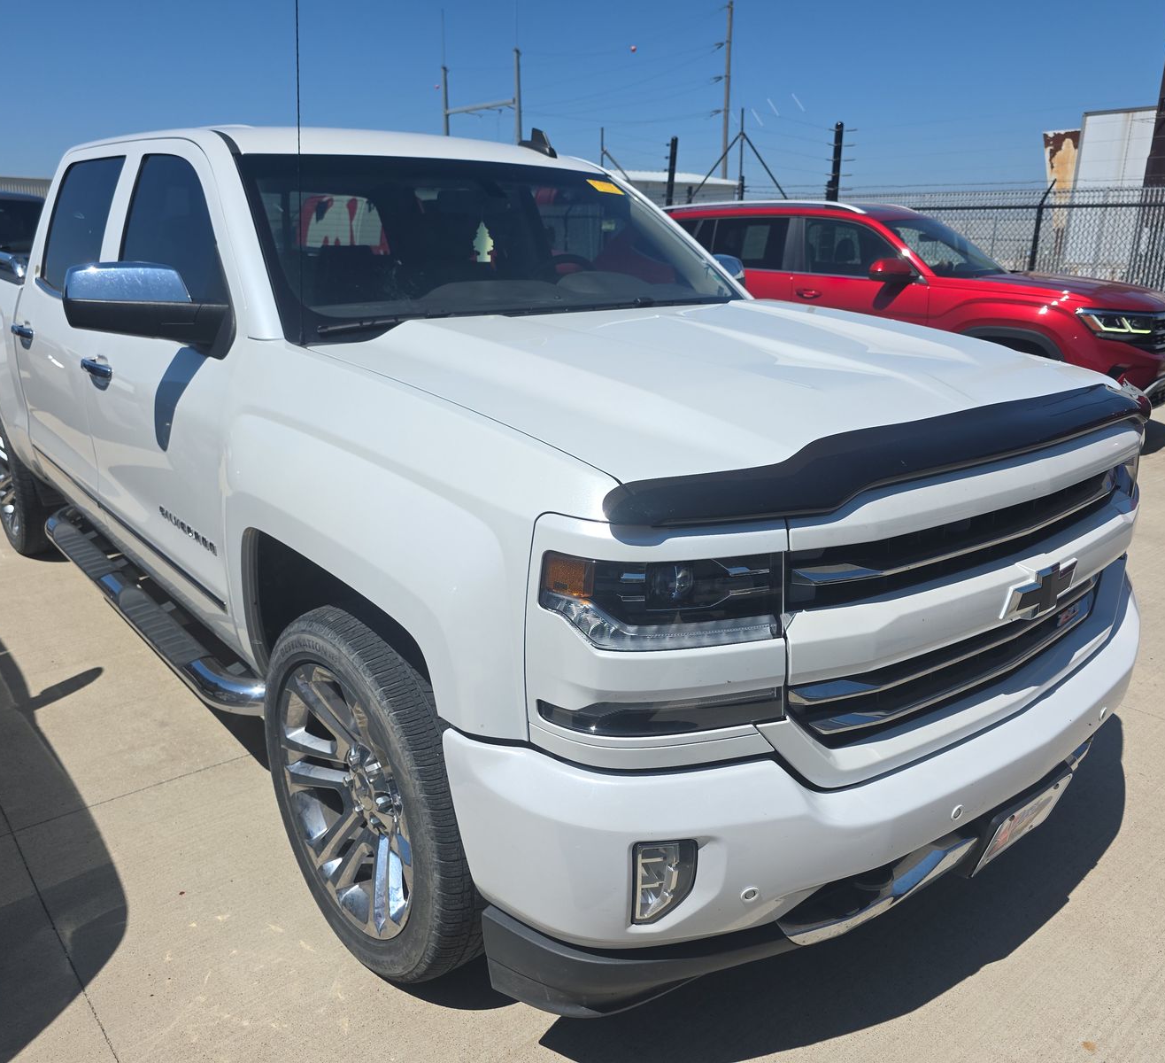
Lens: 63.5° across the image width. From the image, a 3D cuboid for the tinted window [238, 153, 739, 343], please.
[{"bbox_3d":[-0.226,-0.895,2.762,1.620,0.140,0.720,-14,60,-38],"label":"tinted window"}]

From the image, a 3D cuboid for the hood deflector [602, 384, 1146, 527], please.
[{"bbox_3d":[0.733,-0.182,1.779,1.750,0.130,0.270,-14,22,-38],"label":"hood deflector"}]

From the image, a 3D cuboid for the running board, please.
[{"bbox_3d":[-1.414,0.184,3.034,0.220,0.120,2.160,-14,22,-38],"label":"running board"}]

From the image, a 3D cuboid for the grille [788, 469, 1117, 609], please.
[{"bbox_3d":[0.787,-0.014,1.762,1.170,0.130,0.170,-14,22,-38],"label":"grille"}]

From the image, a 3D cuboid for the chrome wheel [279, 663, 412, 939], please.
[{"bbox_3d":[-0.416,0.527,2.009,0.230,0.590,0.590,-14,22,-38],"label":"chrome wheel"}]

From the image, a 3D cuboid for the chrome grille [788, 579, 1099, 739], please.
[{"bbox_3d":[0.820,0.215,1.883,1.160,0.180,0.150,-14,23,-38],"label":"chrome grille"}]

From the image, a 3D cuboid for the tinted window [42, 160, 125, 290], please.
[{"bbox_3d":[-1.809,-1.094,3.404,0.050,0.490,0.770,11,6,-43],"label":"tinted window"}]

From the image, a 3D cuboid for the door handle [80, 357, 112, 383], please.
[{"bbox_3d":[-1.468,-0.498,2.854,0.060,0.050,0.220,-14,23,-38],"label":"door handle"}]

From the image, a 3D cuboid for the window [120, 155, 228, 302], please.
[{"bbox_3d":[-1.125,-0.840,2.642,0.050,0.490,0.970,11,6,-43],"label":"window"}]

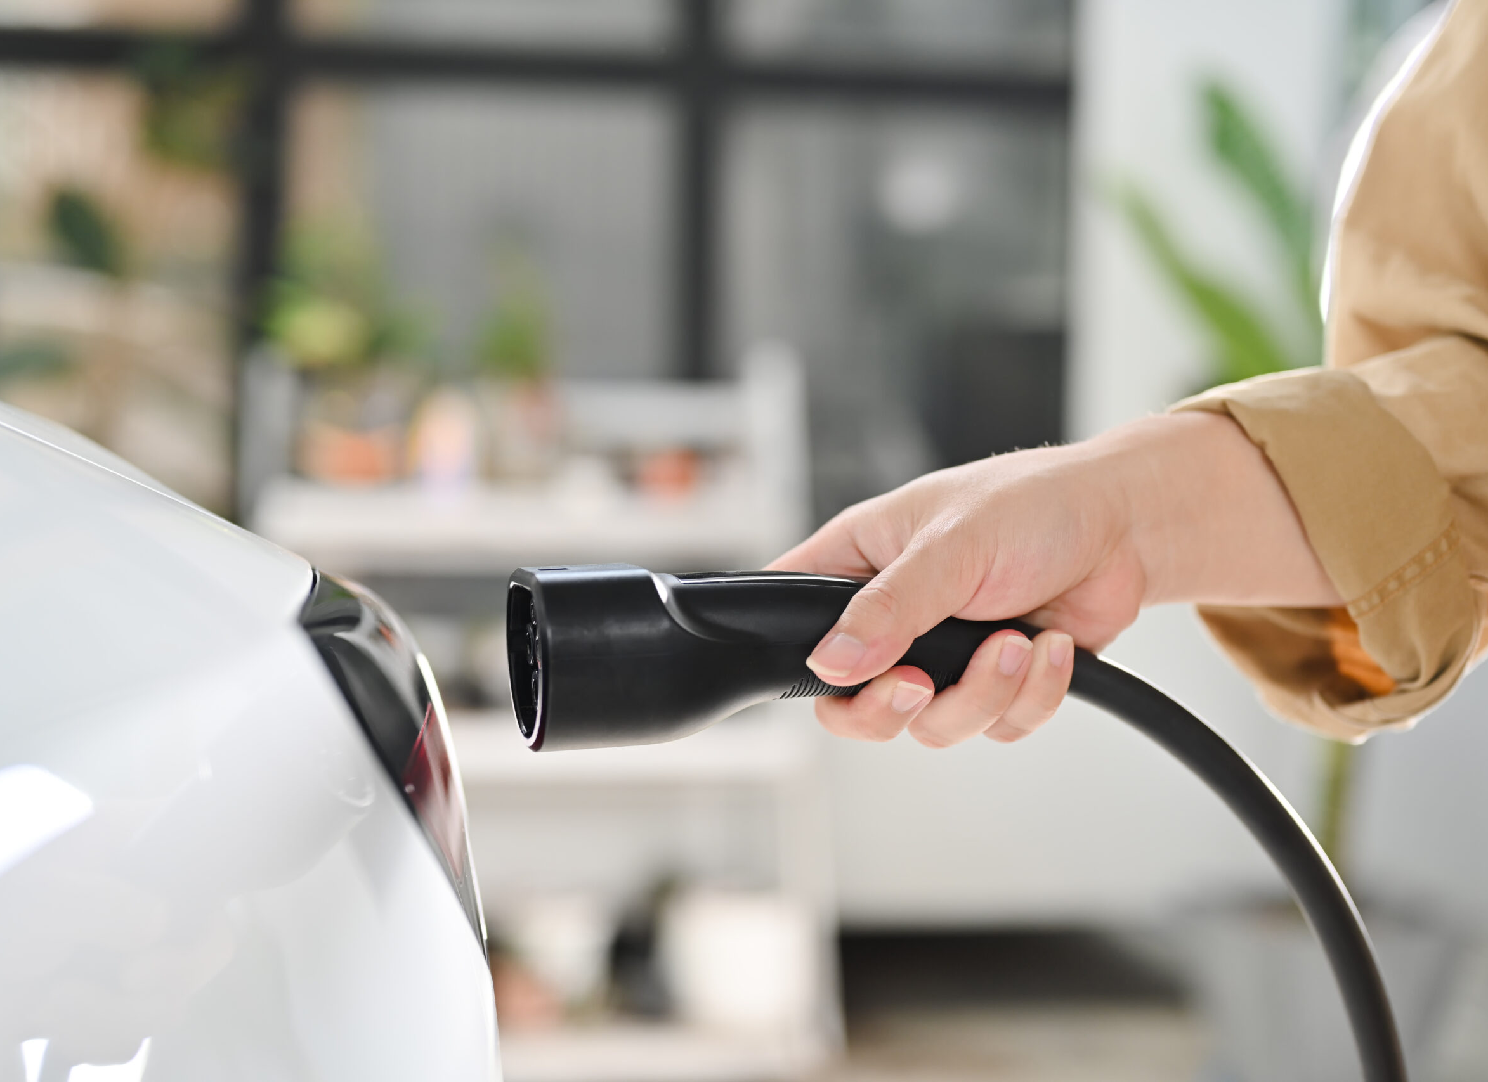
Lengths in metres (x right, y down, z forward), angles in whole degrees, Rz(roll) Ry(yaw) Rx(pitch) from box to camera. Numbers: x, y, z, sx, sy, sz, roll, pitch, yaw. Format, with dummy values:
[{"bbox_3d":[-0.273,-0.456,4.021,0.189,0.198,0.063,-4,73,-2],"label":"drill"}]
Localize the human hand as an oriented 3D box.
[{"bbox_3d":[0.103,0.015,0.755,0.187,0.105,0.098,-6,2,0],"label":"human hand"}]

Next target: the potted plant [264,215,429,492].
[{"bbox_3d":[-0.513,-0.240,2.900,0.210,0.340,0.200,1,2,0],"label":"potted plant"}]

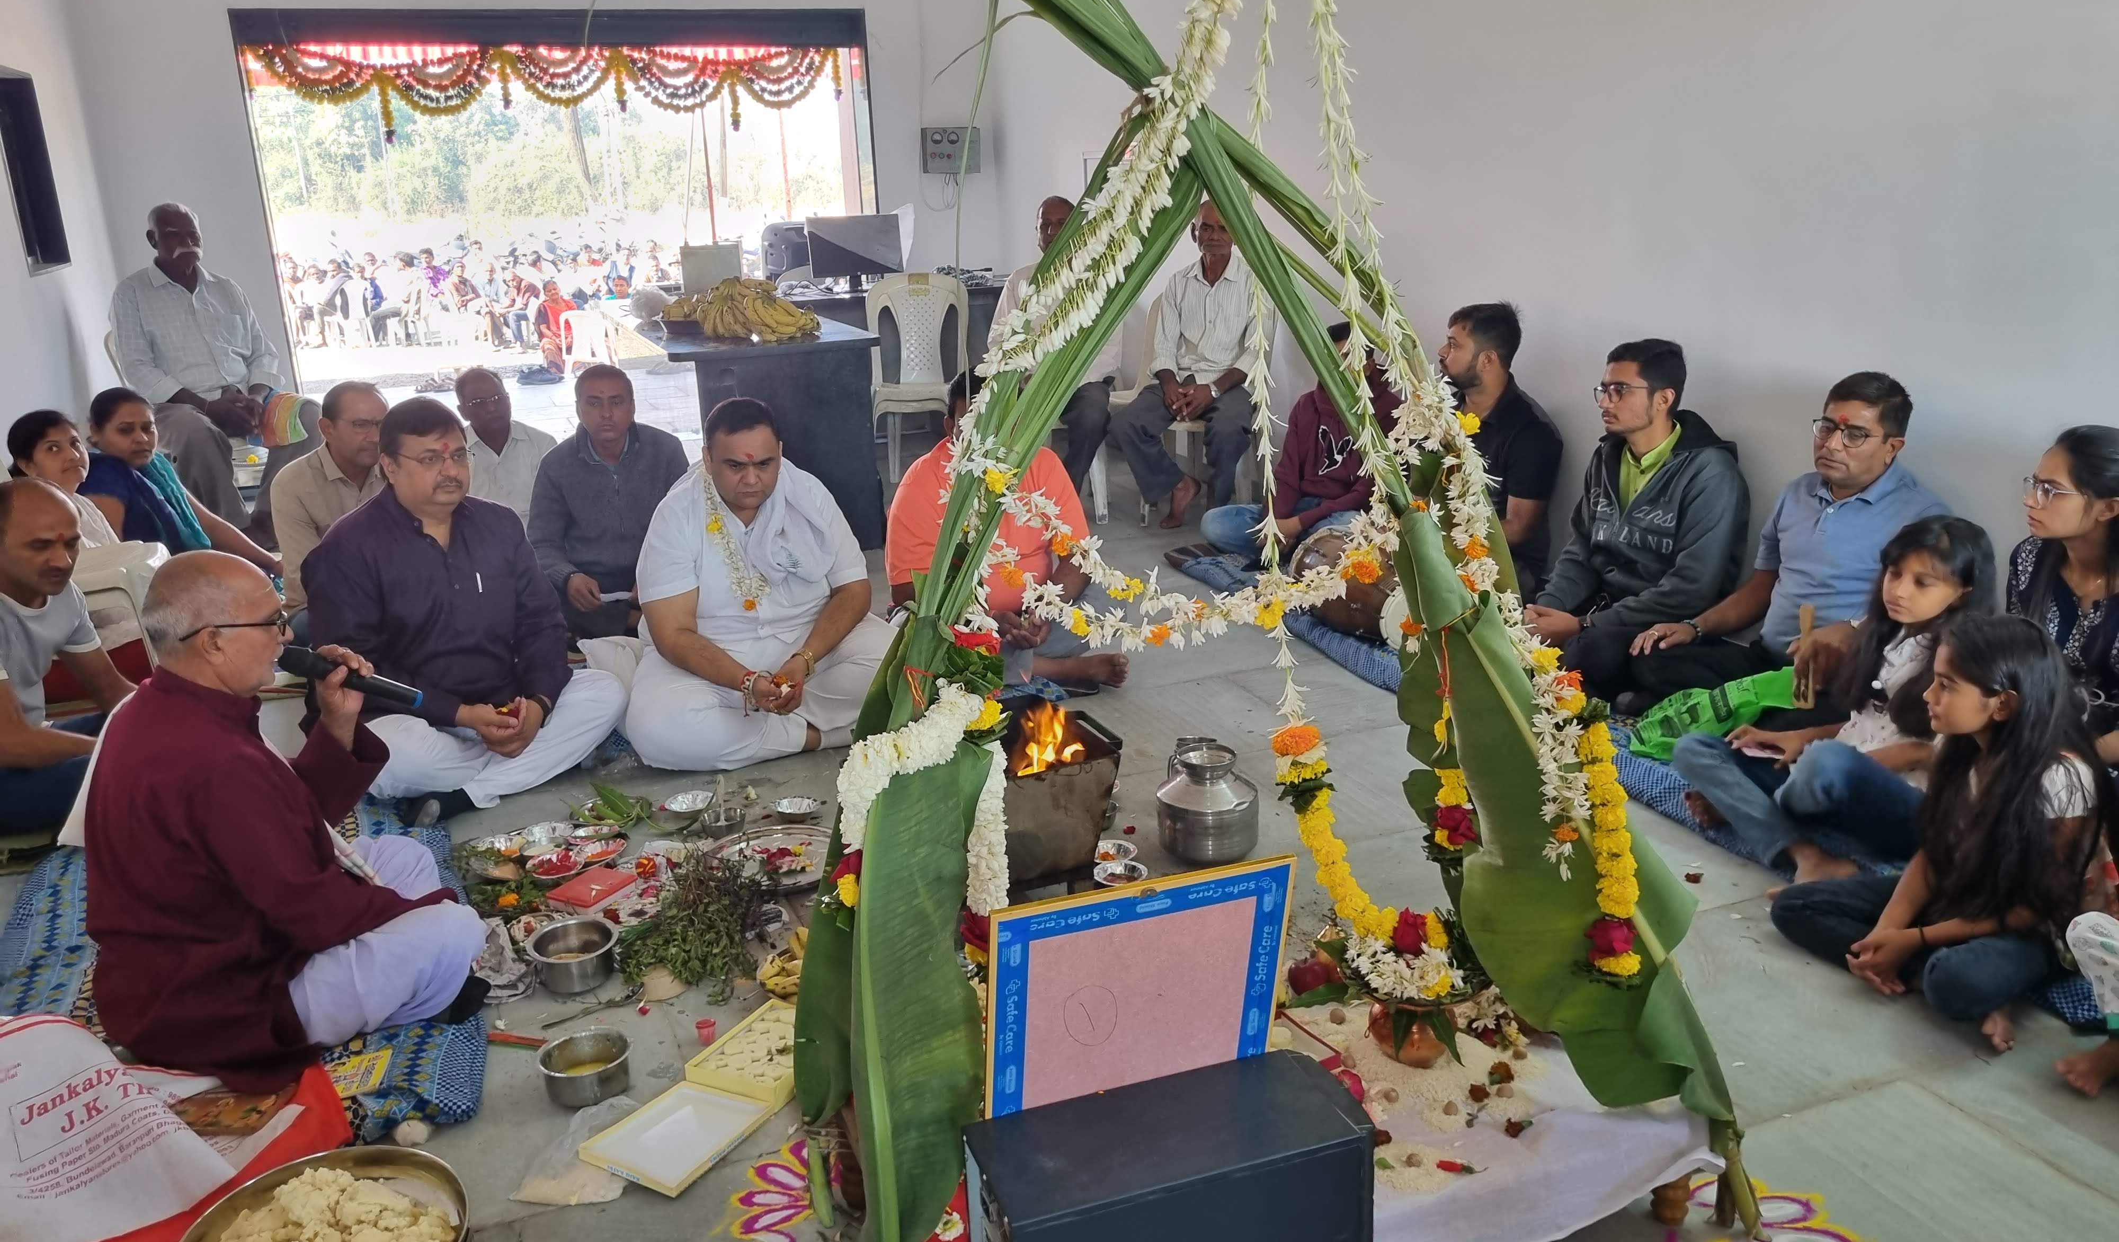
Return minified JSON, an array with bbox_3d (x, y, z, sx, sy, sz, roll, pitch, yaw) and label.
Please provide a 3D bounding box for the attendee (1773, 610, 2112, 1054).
[{"bbox_3d":[1.517,0.306,2.664,0.520,0.660,0.500,-7,18,-17],"label":"attendee"}]

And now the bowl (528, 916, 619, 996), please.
[{"bbox_3d":[-0.882,0.616,2.906,0.165,0.075,0.165,-9,18,-21],"label":"bowl"}]

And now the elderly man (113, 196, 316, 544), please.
[{"bbox_3d":[-3.220,-0.900,6.050,0.550,1.300,0.830,-16,21,-39],"label":"elderly man"}]

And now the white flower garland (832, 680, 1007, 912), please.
[{"bbox_3d":[-0.161,0.209,1.870,0.200,0.270,0.130,-4,16,-5],"label":"white flower garland"}]

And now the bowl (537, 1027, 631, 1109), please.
[{"bbox_3d":[-0.736,0.699,2.483,0.142,0.064,0.142,-2,16,0],"label":"bowl"}]

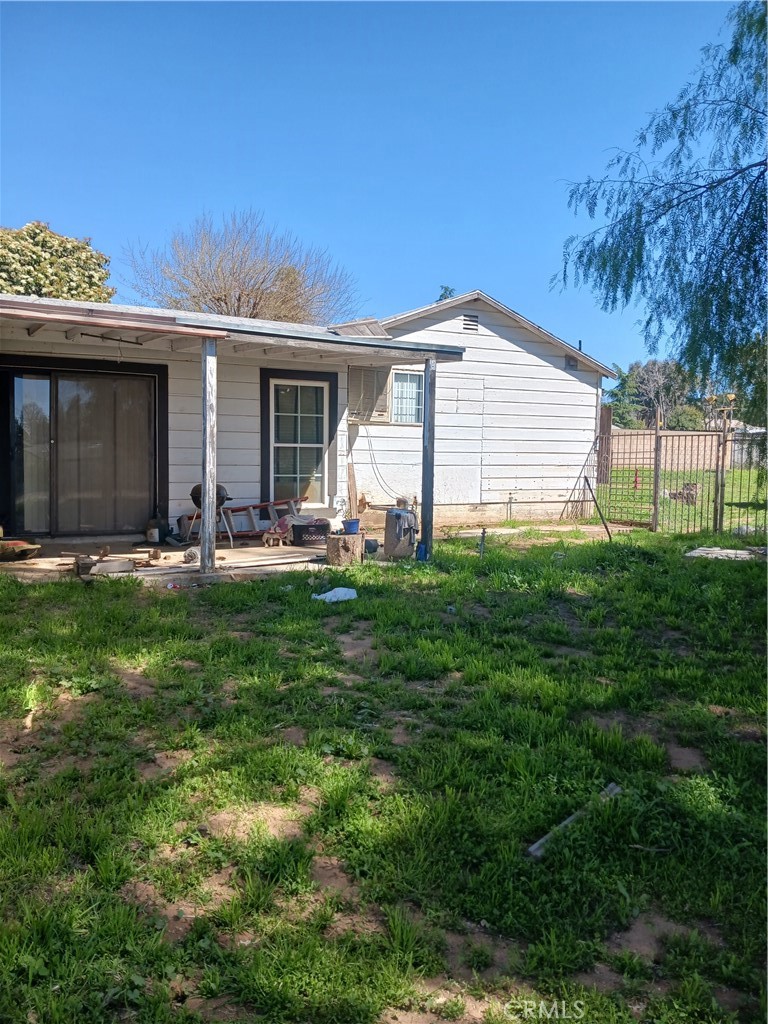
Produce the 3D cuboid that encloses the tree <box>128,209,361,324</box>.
[{"bbox_3d":[-4.143,-4.633,23.361,7.020,8.290,7.020,0,4,-10],"label":"tree"}]

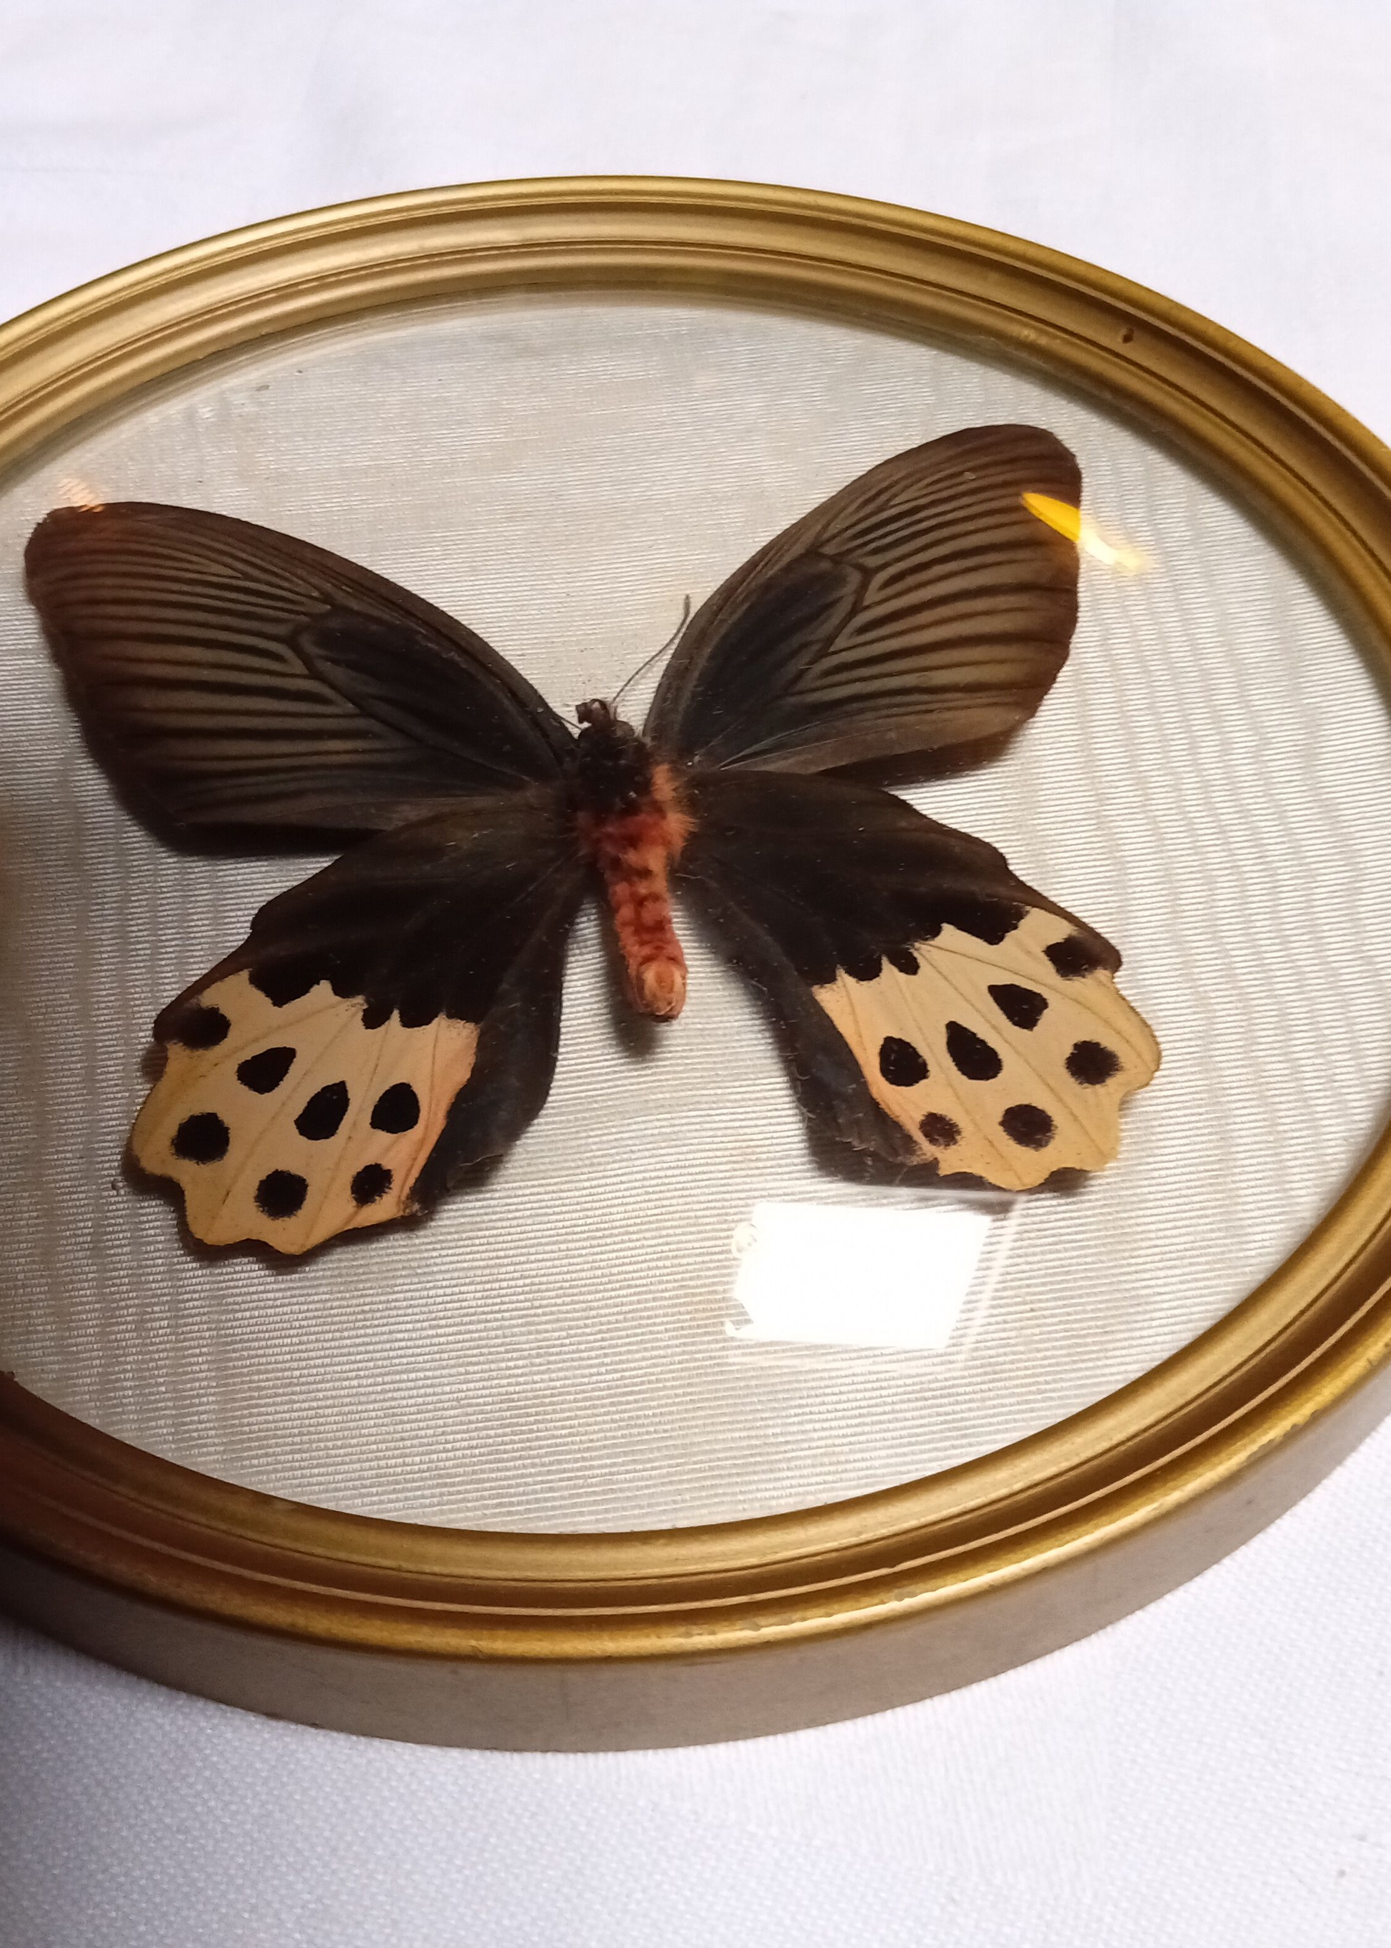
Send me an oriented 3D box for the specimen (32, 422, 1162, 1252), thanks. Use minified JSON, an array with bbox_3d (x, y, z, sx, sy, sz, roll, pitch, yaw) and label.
[{"bbox_3d":[-0.007,-0.018,0.191,0.108,0.014,0.097,-7,52,-6],"label":"specimen"}]

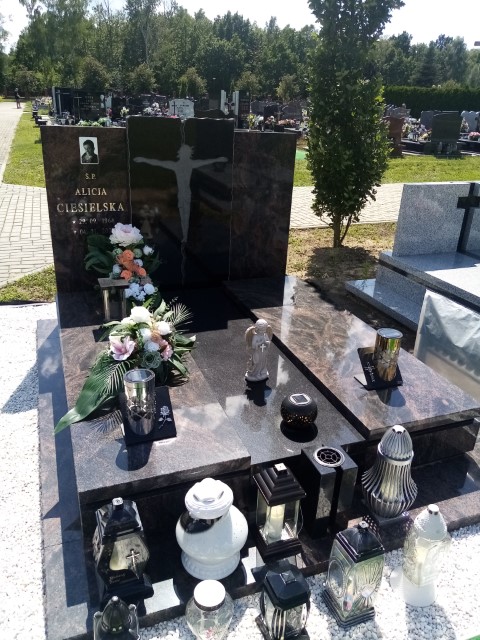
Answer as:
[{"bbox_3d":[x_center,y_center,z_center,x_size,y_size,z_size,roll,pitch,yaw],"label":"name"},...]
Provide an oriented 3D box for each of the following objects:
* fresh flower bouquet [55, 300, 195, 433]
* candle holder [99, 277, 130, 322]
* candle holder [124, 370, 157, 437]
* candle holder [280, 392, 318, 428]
[{"bbox_3d":[-0.486,0.150,2.118,0.623,0.249,0.676,-6,26,-20],"label":"fresh flower bouquet"},{"bbox_3d":[-0.653,-0.114,2.498,0.140,0.178,0.140,-7,26,-21],"label":"candle holder"},{"bbox_3d":[-0.371,0.310,1.796,0.110,0.227,0.110,-6,26,-20],"label":"candle holder"},{"bbox_3d":[0.225,0.337,1.774,0.137,0.113,0.137,2,24,-1],"label":"candle holder"}]

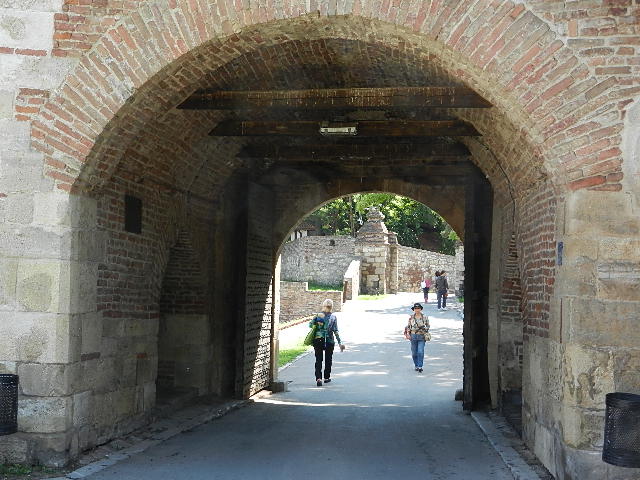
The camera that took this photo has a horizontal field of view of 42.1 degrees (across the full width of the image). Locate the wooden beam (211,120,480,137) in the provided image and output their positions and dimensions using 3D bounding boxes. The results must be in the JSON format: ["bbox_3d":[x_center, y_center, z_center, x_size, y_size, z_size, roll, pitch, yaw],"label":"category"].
[{"bbox_3d":[0.296,-1.264,9.599,3.120,0.180,0.200,0,-5,6],"label":"wooden beam"}]

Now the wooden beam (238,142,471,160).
[{"bbox_3d":[0.441,-1.145,10.949,3.070,0.200,0.200,0,-5,6],"label":"wooden beam"}]

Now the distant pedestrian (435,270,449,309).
[{"bbox_3d":[5.389,2.240,36.900,0.600,1.750,0.400,0,-5,8],"label":"distant pedestrian"}]

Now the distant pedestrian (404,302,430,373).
[{"bbox_3d":[2.344,2.344,20.000,0.620,1.670,0.420,0,-5,4],"label":"distant pedestrian"}]

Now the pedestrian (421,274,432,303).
[{"bbox_3d":[5.888,2.654,46.000,0.520,1.650,0.400,0,-5,8],"label":"pedestrian"}]

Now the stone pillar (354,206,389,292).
[{"bbox_3d":[3.220,0.721,50.893,2.000,5.306,1.900,0,-5,11],"label":"stone pillar"}]

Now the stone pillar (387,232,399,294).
[{"bbox_3d":[4.417,1.469,50.896,0.800,3.695,1.000,0,-5,11],"label":"stone pillar"}]

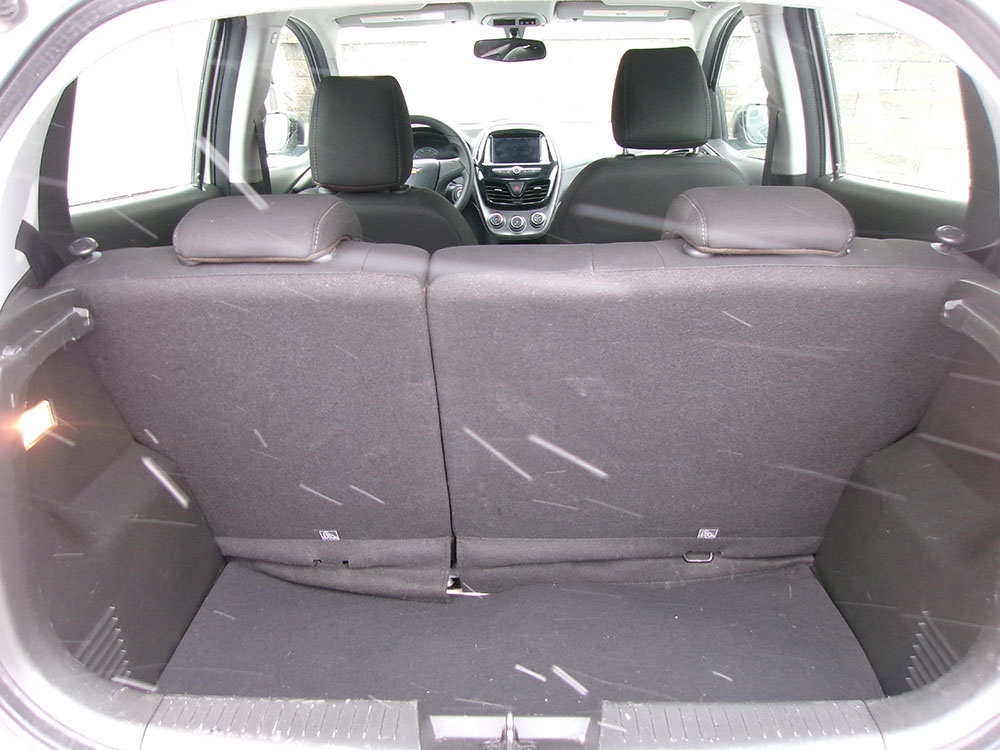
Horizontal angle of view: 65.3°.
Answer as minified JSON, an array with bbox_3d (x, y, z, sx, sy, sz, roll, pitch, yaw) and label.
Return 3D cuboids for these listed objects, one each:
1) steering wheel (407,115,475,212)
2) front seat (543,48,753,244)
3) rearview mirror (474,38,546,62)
[{"bbox_3d":[-0.262,-0.599,2.355,0.370,0.370,0.100,0,-4,1],"label":"steering wheel"},{"bbox_3d":[0.364,-0.312,2.097,0.500,1.040,0.790,0,21,1],"label":"front seat"},{"bbox_3d":[0.034,-0.965,2.319,0.220,0.065,0.045,5,25,15],"label":"rearview mirror"}]

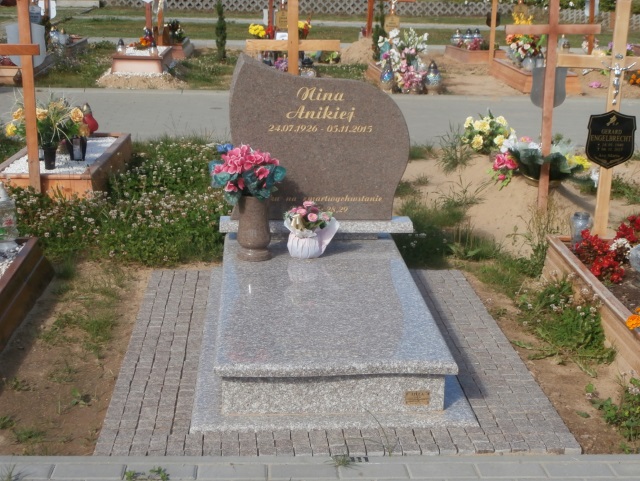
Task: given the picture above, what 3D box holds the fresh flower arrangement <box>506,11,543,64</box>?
[{"bbox_3d":[2.508,-2.477,12.900,0.460,0.600,0.400,-2,15,-10],"label":"fresh flower arrangement"}]

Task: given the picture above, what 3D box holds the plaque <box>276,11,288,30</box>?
[{"bbox_3d":[-0.474,-2.881,13.800,0.195,0.235,0.015,0,15,-4],"label":"plaque"}]

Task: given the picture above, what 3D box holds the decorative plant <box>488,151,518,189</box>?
[{"bbox_3d":[1.140,-0.441,6.550,0.190,0.210,0.190,1,15,0],"label":"decorative plant"}]

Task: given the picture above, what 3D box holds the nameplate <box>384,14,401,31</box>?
[{"bbox_3d":[0.949,-2.823,13.800,0.200,0.250,0.015,0,15,-4],"label":"nameplate"}]

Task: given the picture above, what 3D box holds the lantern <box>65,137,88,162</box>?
[{"bbox_3d":[-1.567,-0.598,6.850,0.120,0.165,0.120,1,15,0],"label":"lantern"}]

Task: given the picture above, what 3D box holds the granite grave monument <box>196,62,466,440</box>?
[{"bbox_3d":[0.005,-0.138,4.043,0.910,1.030,1.805,0,15,-4],"label":"granite grave monument"}]

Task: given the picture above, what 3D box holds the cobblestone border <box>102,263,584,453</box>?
[{"bbox_3d":[0.004,0.406,4.081,1.460,0.060,1.905,0,15,-4],"label":"cobblestone border"}]

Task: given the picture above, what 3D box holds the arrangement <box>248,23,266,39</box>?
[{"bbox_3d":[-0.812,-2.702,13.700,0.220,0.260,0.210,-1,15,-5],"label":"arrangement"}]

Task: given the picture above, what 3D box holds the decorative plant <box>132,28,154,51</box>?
[{"bbox_3d":[-2.323,-2.620,13.800,0.330,0.290,0.300,0,15,-4],"label":"decorative plant"}]

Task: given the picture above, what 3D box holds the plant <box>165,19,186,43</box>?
[{"bbox_3d":[-2.083,-3.013,15.200,0.320,0.320,0.300,0,15,-4],"label":"plant"}]

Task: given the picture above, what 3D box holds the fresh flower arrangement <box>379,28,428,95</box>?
[{"bbox_3d":[0.950,-2.047,12.000,0.570,0.640,0.500,0,15,-4],"label":"fresh flower arrangement"}]

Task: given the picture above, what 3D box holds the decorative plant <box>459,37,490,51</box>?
[{"bbox_3d":[2.227,-2.872,15.300,0.430,0.190,0.280,0,15,-4],"label":"decorative plant"}]

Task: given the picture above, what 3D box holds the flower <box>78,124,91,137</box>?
[{"bbox_3d":[-1.517,-0.708,6.800,0.075,0.075,0.070,3,15,10],"label":"flower"}]

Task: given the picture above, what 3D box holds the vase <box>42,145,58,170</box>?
[{"bbox_3d":[-1.661,-0.522,6.500,0.095,0.150,0.095,0,15,-4],"label":"vase"}]

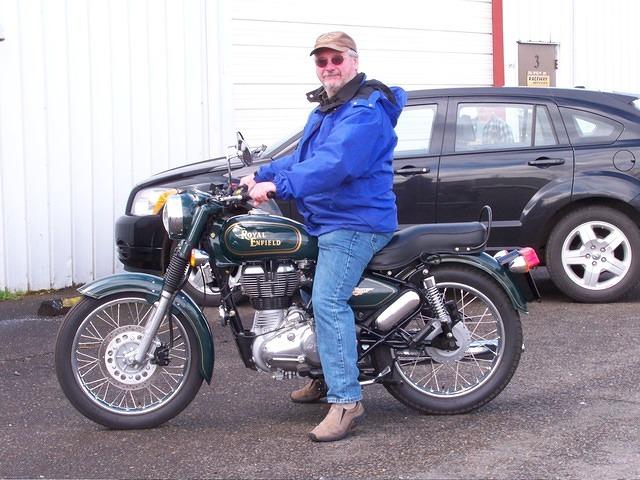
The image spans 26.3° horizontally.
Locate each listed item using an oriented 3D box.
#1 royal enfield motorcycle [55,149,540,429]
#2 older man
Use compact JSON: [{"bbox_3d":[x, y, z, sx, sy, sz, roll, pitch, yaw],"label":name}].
[{"bbox_3d":[-0.074,0.188,5.951,2.142,1.218,0.812,-2,5,-8],"label":"royal enfield motorcycle"},{"bbox_3d":[0.024,-0.055,5.964,0.670,1.695,0.771,-2,5,-11],"label":"older man"}]

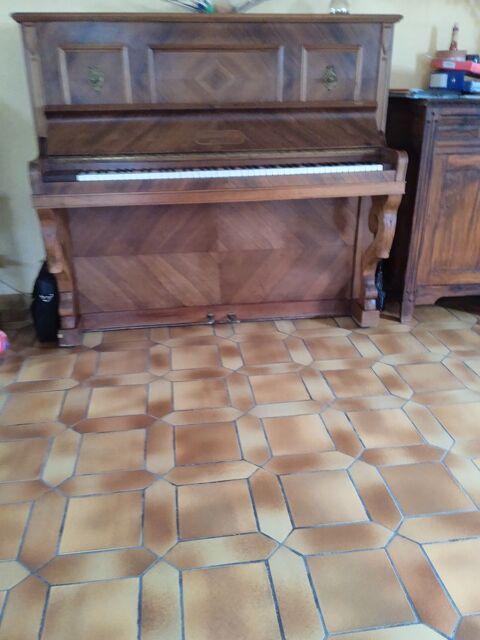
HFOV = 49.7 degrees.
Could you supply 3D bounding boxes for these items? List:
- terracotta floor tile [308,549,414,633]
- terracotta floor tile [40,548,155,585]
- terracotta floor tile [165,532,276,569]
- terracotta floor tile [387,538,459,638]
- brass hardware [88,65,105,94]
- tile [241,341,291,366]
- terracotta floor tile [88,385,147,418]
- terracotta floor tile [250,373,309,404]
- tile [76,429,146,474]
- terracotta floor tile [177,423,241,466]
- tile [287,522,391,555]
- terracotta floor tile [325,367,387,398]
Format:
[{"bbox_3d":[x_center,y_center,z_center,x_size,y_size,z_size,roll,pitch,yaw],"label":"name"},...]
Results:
[{"bbox_3d":[0.262,0.596,1.142,0.195,0.012,0.195,-3,23,-7],"label":"terracotta floor tile"},{"bbox_3d":[-0.324,0.562,1.173,0.274,0.010,0.080,-3,23,-7],"label":"terracotta floor tile"},{"bbox_3d":[-0.043,0.545,1.207,0.274,0.010,0.080,-3,23,-7],"label":"terracotta floor tile"},{"bbox_3d":[0.412,0.595,1.178,0.085,0.010,0.278,-3,24,-7],"label":"terracotta floor tile"},{"bbox_3d":[-0.572,-0.958,2.061,0.070,0.112,0.020,-3,24,-7],"label":"brass hardware"},{"bbox_3d":[0.106,0.144,2.196,0.195,0.012,0.195,-3,23,-7],"label":"tile"},{"bbox_3d":[-0.433,0.293,1.855,0.198,0.010,0.195,-3,24,-7],"label":"terracotta floor tile"},{"bbox_3d":[0.143,0.254,1.889,0.190,0.010,0.190,-3,23,-7],"label":"terracotta floor tile"},{"bbox_3d":[-0.390,0.406,1.590,0.195,0.012,0.195,-3,23,-7],"label":"tile"},{"bbox_3d":[-0.100,0.381,1.595,0.190,0.010,0.190,-3,23,-7],"label":"terracotta floor tile"},{"bbox_3d":[0.247,0.546,1.288,0.283,0.010,0.085,-3,24,-7],"label":"tile"},{"bbox_3d":[0.431,0.243,1.964,0.195,0.012,0.195,-3,23,-7],"label":"terracotta floor tile"}]

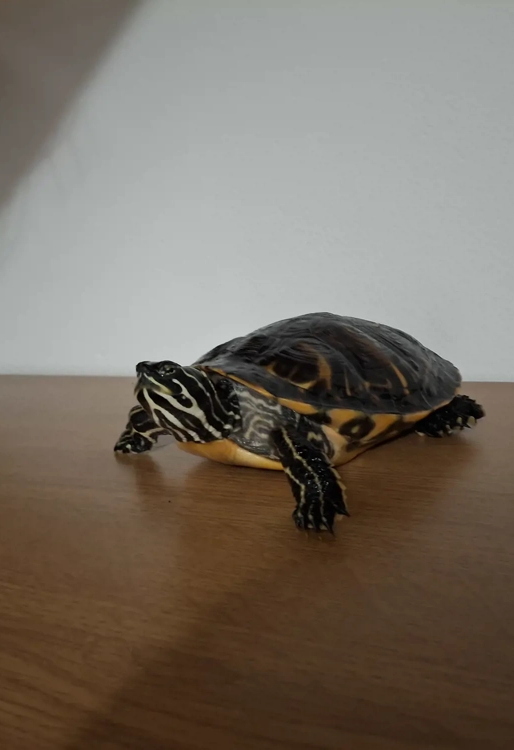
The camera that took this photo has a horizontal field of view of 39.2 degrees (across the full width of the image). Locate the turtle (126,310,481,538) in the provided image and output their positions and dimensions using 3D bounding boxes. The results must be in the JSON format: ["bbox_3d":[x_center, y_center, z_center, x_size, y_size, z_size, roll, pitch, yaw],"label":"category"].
[{"bbox_3d":[0.037,0.005,0.456,0.226,0.074,0.191,-15,16,-36],"label":"turtle"}]

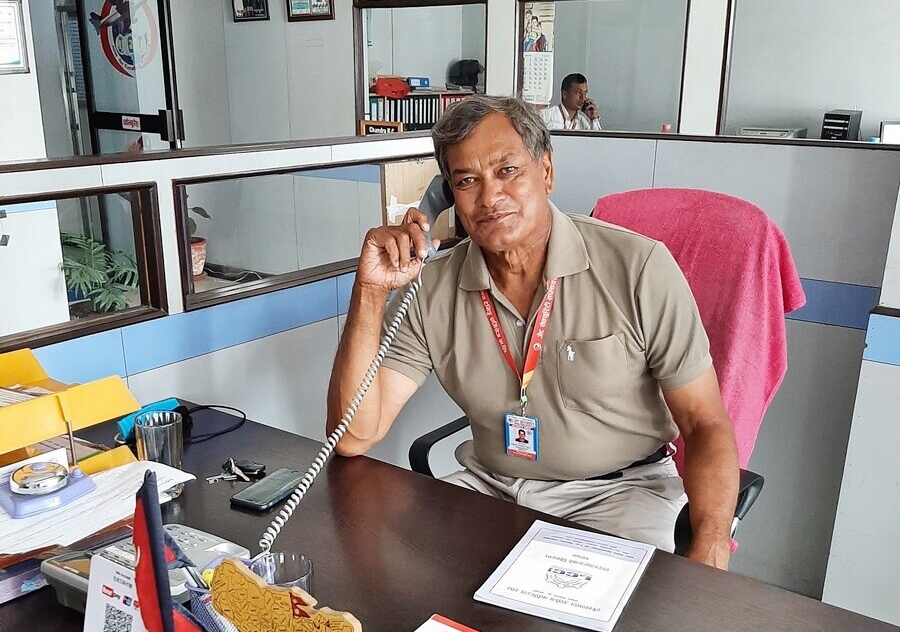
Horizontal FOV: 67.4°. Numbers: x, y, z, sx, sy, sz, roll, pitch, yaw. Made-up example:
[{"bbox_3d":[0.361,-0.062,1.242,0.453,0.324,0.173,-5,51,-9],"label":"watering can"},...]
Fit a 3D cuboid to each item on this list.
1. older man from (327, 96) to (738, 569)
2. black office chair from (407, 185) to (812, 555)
[{"bbox_3d":[0.146,0.319,1.206,0.650,1.350,0.740,9,16,29],"label":"older man"},{"bbox_3d":[0.340,0.333,1.487,0.630,1.190,0.700,11,17,35],"label":"black office chair"}]

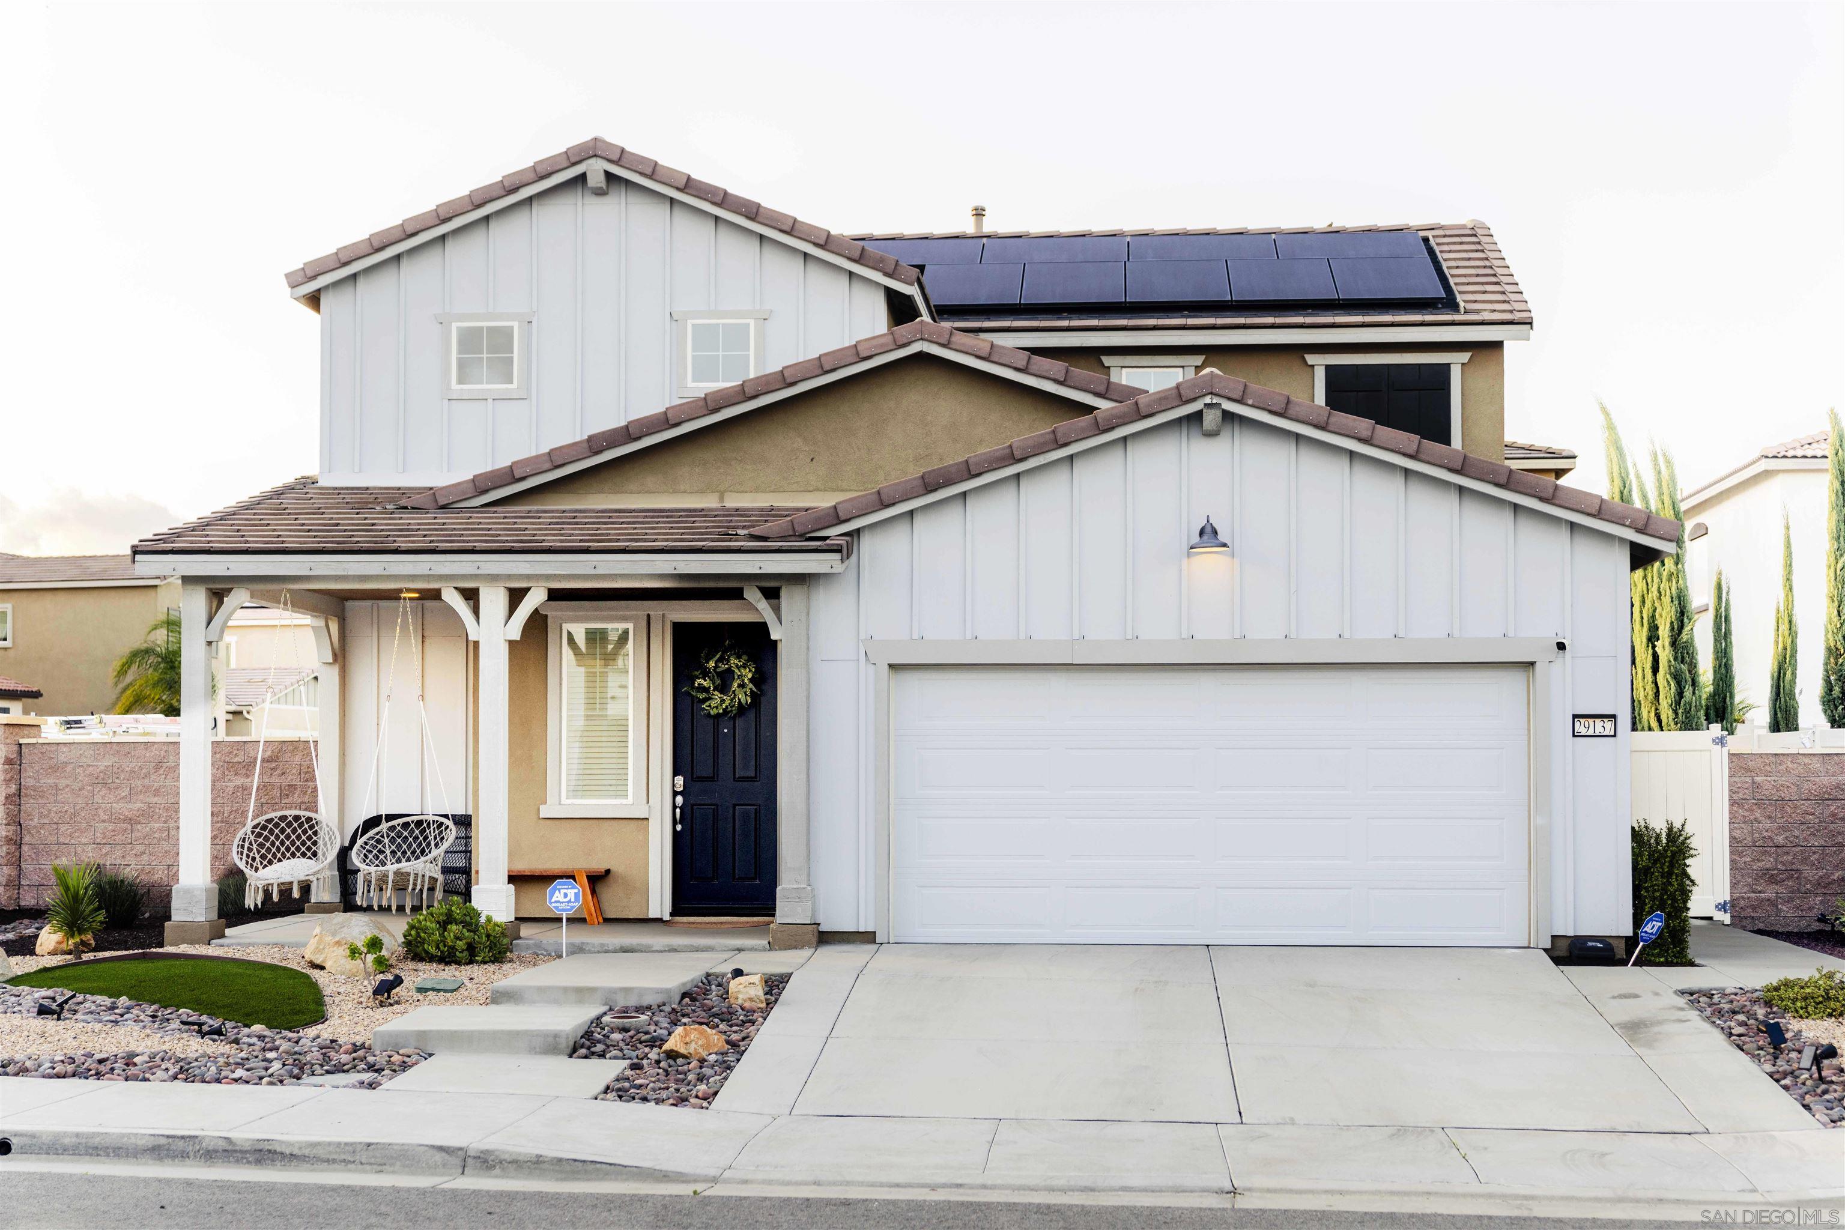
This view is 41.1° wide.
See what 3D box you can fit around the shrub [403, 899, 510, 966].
[{"bbox_3d":[-3.492,2.350,18.390,0.779,0.472,0.680,0,-3,5],"label":"shrub"}]

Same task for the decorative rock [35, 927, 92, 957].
[{"bbox_3d":[-6.520,2.477,18.700,0.430,0.240,0.360,0,-3,5],"label":"decorative rock"}]

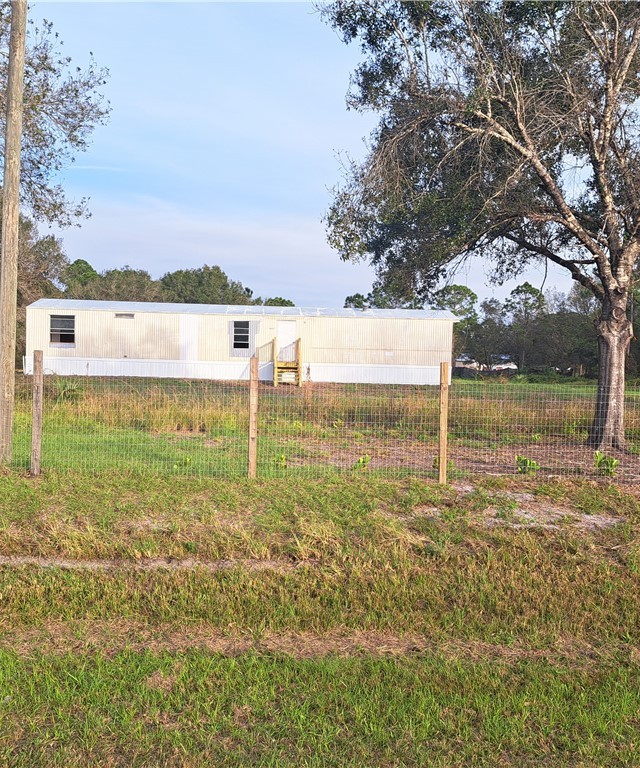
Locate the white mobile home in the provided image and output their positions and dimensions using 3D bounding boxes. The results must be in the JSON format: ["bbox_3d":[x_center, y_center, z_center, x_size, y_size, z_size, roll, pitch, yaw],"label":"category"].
[{"bbox_3d":[-3.620,-2.107,35.700,20.300,3.700,4.150,1,2,-3],"label":"white mobile home"}]

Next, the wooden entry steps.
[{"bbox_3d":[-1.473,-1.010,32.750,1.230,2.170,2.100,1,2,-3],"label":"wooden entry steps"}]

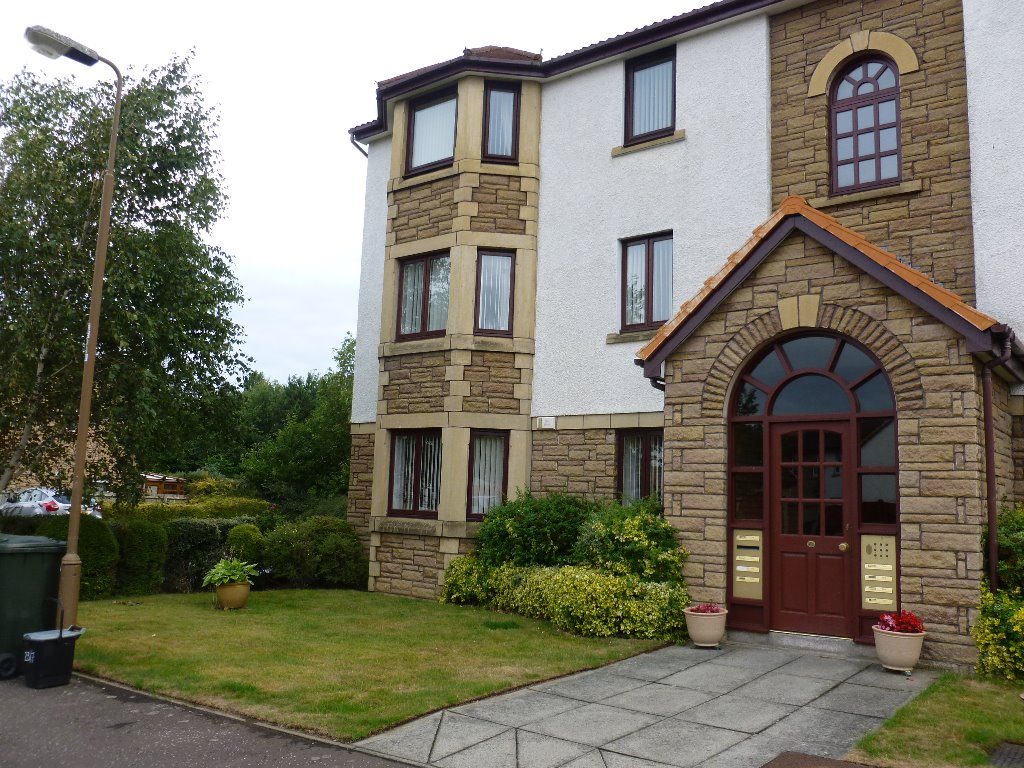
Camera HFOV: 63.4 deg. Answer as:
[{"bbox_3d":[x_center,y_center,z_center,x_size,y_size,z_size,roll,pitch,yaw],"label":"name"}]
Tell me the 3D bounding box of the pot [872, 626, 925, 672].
[{"bbox_3d":[3.095,2.113,6.643,0.415,0.340,0.415,-4,-10,36],"label":"pot"}]

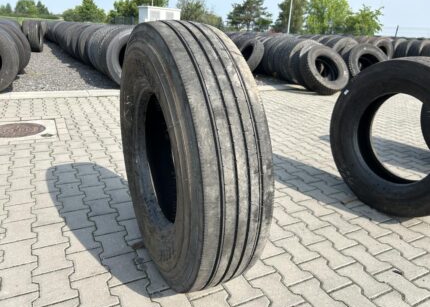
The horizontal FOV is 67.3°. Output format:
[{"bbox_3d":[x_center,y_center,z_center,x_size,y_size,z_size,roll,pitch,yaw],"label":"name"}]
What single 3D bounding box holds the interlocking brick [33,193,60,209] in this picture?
[{"bbox_3d":[-1.036,0.317,2.004,0.161,0.070,0.198,-7,22,-27],"label":"interlocking brick"}]

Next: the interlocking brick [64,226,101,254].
[{"bbox_3d":[-0.682,0.466,1.654,0.161,0.070,0.198,-7,22,-27],"label":"interlocking brick"}]

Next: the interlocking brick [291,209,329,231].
[{"bbox_3d":[0.573,0.430,1.974,0.161,0.070,0.198,-7,22,-27],"label":"interlocking brick"}]

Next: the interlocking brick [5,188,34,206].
[{"bbox_3d":[-1.206,0.299,2.023,0.161,0.070,0.198,-7,22,-27],"label":"interlocking brick"}]

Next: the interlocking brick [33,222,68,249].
[{"bbox_3d":[-0.852,0.450,1.677,0.162,0.070,0.198,-7,22,-27],"label":"interlocking brick"}]

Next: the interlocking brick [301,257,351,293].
[{"bbox_3d":[0.511,0.593,1.522,0.162,0.070,0.198,-7,22,-27],"label":"interlocking brick"}]

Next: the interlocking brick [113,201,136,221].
[{"bbox_3d":[-0.525,0.371,1.945,0.161,0.070,0.198,-7,22,-27],"label":"interlocking brick"}]

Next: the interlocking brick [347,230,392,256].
[{"bbox_3d":[0.839,0.515,1.795,0.162,0.070,0.198,-7,22,-27],"label":"interlocking brick"}]

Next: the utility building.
[{"bbox_3d":[-4.524,-10.584,26.486,2.833,2.420,1.650,-12,26,-35],"label":"utility building"}]

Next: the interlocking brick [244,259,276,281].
[{"bbox_3d":[0.168,0.556,1.556,0.161,0.070,0.198,-7,22,-27],"label":"interlocking brick"}]

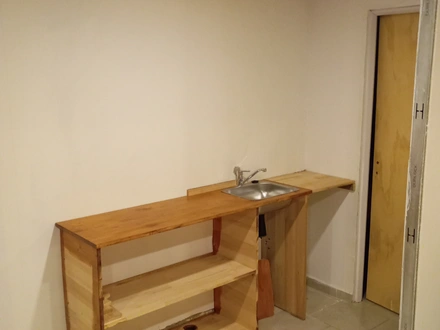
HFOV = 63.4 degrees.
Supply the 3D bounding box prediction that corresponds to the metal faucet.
[{"bbox_3d":[0.196,0.081,2.309,0.255,0.132,0.052,6,10,41],"label":"metal faucet"}]

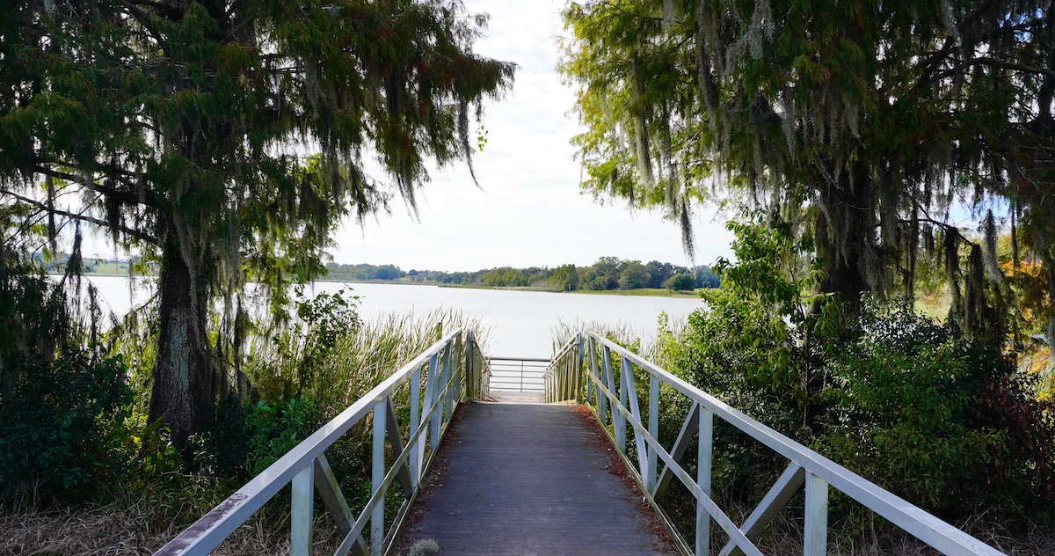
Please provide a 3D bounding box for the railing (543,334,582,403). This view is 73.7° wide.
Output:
[{"bbox_3d":[0.635,2.220,14.800,0.160,1.080,9.350,1,-11,-1],"label":"railing"}]

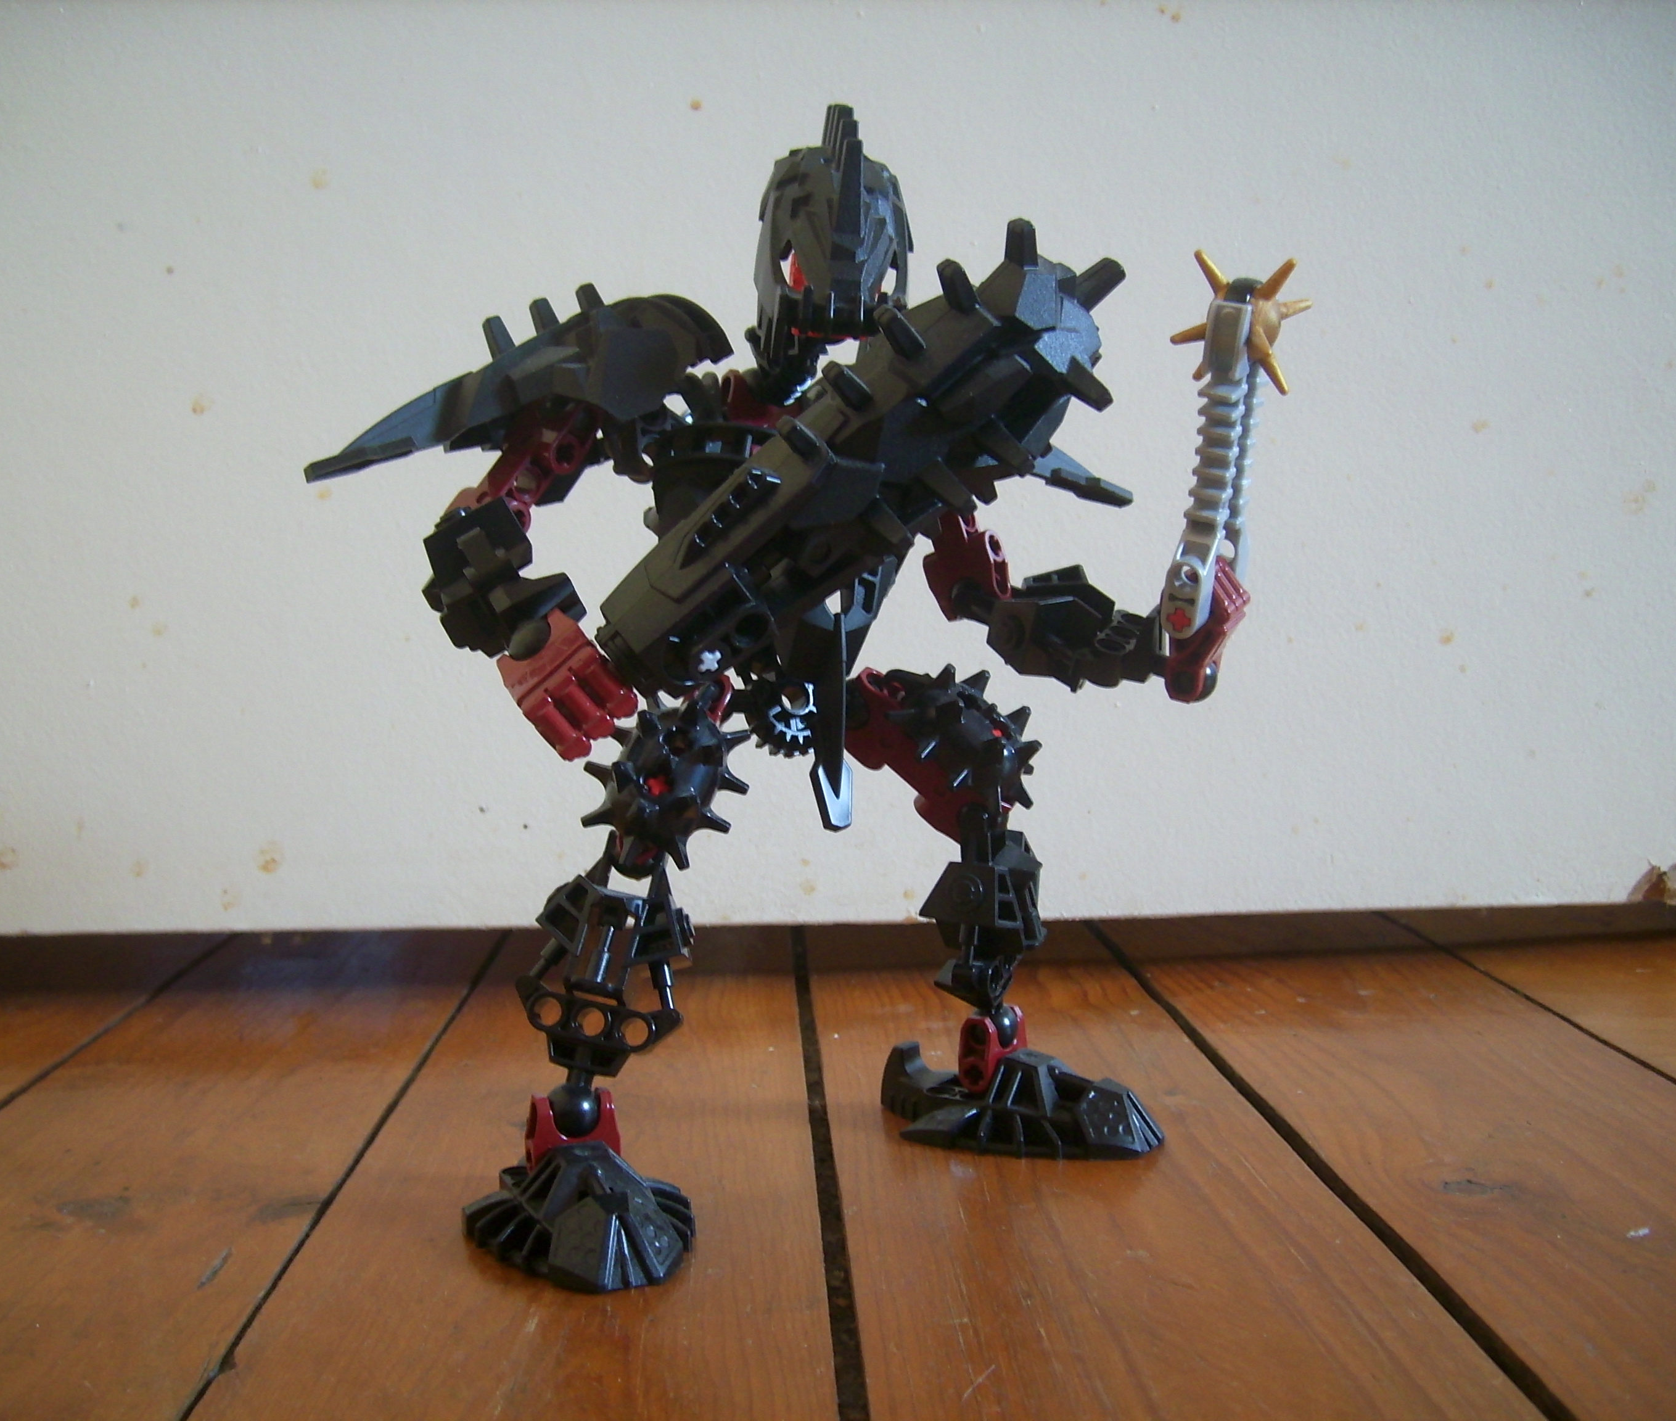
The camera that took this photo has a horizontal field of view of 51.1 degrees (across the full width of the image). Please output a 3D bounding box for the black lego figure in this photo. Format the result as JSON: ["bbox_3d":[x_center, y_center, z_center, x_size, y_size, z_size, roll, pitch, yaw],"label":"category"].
[{"bbox_3d":[0.004,-0.009,0.301,0.172,0.195,0.107,-3,5,-22],"label":"black lego figure"}]

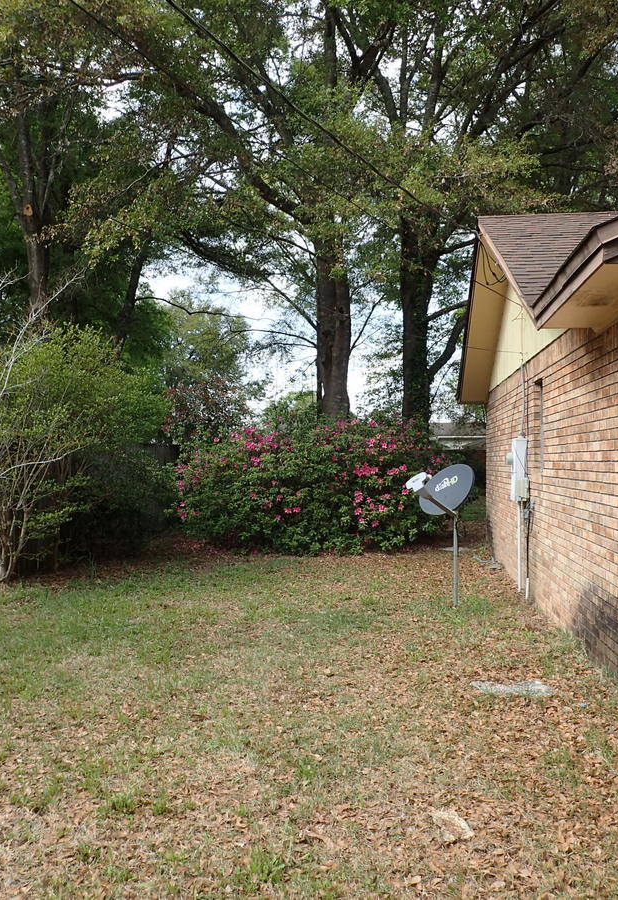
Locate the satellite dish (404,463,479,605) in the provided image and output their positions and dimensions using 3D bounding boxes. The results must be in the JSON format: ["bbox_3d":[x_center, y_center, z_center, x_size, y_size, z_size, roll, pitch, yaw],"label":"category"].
[{"bbox_3d":[1.200,0.780,8.080,0.720,1.380,0.620,1,-1,-36],"label":"satellite dish"}]

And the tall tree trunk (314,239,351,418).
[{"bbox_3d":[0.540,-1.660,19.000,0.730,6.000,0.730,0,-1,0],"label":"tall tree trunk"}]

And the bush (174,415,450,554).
[{"bbox_3d":[0.100,0.530,14.500,4.600,2.100,2.600,0,-1,0],"label":"bush"}]

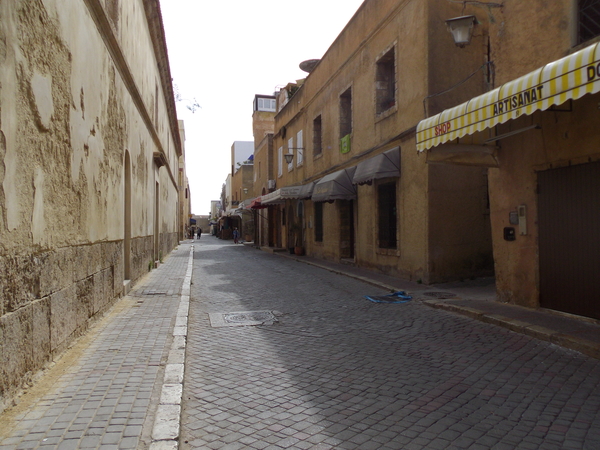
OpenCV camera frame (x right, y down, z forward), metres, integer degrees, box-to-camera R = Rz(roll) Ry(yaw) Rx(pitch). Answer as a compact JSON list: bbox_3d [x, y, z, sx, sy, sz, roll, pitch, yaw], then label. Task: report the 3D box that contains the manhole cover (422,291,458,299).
[{"bbox_3d":[3.139,1.582,10.843,0.770,0.050,0.770,0,-1,-12],"label":"manhole cover"}]

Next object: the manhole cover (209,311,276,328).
[{"bbox_3d":[-0.974,1.637,8.406,1.150,0.050,1.350,0,-1,-12],"label":"manhole cover"}]

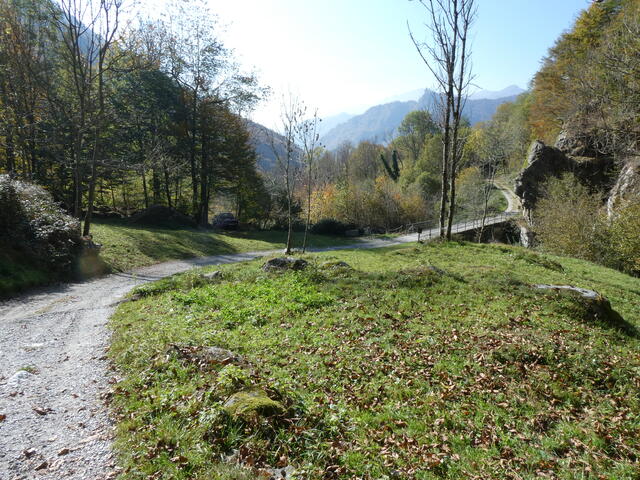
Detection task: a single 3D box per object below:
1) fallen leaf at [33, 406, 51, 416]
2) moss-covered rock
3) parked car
[{"bbox_3d":[-1.977,1.217,3.150,0.105,0.030,0.075,-3,7,-27],"label":"fallen leaf"},{"bbox_3d":[-0.478,1.175,3.200,0.420,0.150,0.290,-1,6,-6],"label":"moss-covered rock"},{"bbox_3d":[-8.500,-1.670,40.000,1.750,1.500,4.100,-2,6,-22],"label":"parked car"}]

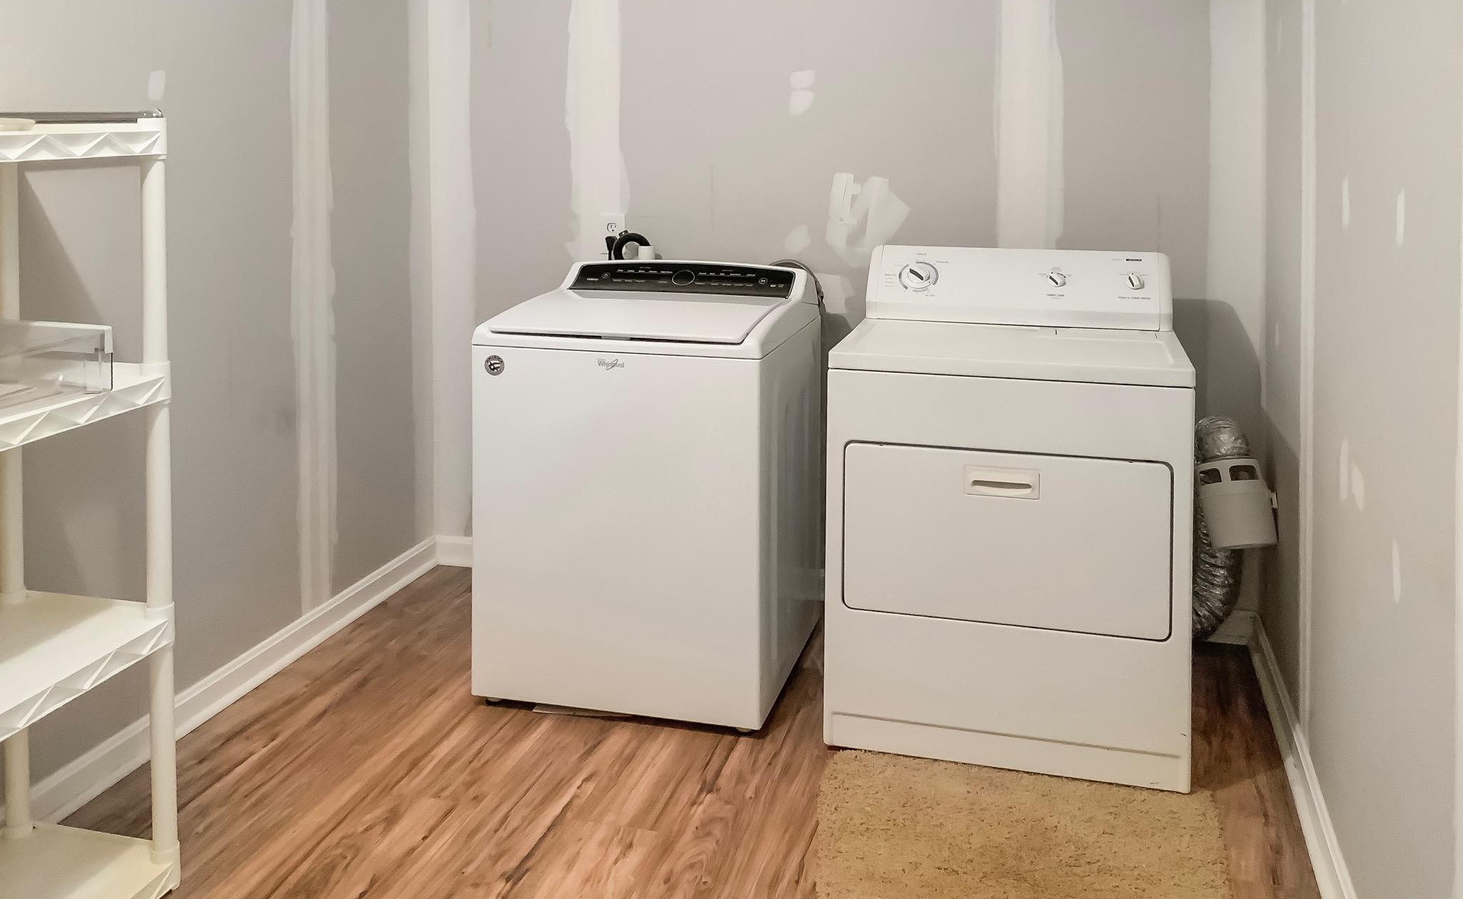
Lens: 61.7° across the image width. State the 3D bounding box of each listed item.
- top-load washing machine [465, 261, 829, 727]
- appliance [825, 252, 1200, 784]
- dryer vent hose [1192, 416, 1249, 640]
[{"bbox_3d":[-0.188,0.072,3.132,0.715,1.036,0.687,3,13,14],"label":"top-load washing machine"},{"bbox_3d":[0.647,0.096,2.885,0.743,1.089,0.689,3,13,13],"label":"appliance"},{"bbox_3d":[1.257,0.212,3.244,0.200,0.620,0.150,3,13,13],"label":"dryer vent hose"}]

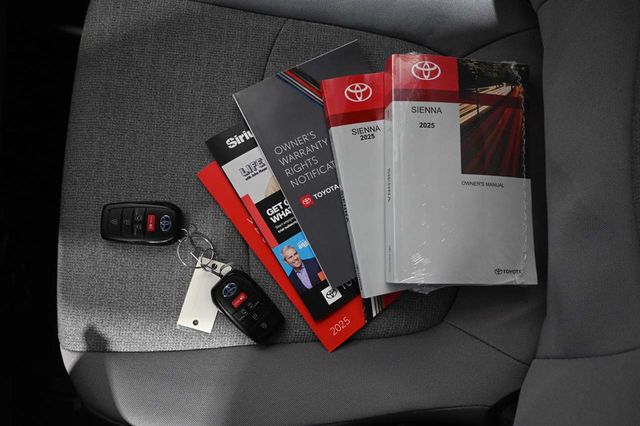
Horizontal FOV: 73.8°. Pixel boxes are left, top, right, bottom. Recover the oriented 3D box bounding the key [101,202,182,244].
[{"bbox_3d":[-0.171,0.010,0.409,0.075,0.015,0.039,0,85,-3],"label":"key"}]

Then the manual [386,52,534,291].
[{"bbox_3d":[0.134,-0.039,0.409,0.139,0.025,0.212,1,84,-9],"label":"manual"}]

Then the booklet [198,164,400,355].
[{"bbox_3d":[0.003,0.008,0.421,0.140,0.004,0.213,-37,93,-9],"label":"booklet"}]

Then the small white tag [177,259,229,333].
[{"bbox_3d":[-0.110,0.079,0.410,0.033,0.002,0.069,17,85,-2],"label":"small white tag"}]

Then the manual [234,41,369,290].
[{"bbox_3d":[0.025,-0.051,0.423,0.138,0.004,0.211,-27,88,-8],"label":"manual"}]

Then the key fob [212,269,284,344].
[{"bbox_3d":[-0.068,0.089,0.405,0.039,0.015,0.075,-43,89,-6],"label":"key fob"}]

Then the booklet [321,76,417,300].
[{"bbox_3d":[0.089,-0.035,0.422,0.138,0.012,0.212,-10,86,-8],"label":"booklet"}]

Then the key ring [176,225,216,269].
[{"bbox_3d":[-0.118,0.034,0.408,0.036,0.005,0.036,0,85,-3],"label":"key ring"}]

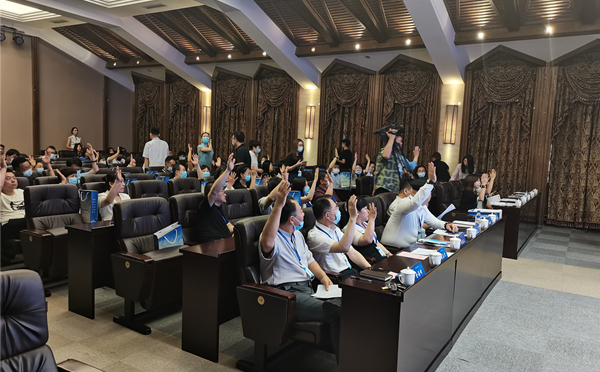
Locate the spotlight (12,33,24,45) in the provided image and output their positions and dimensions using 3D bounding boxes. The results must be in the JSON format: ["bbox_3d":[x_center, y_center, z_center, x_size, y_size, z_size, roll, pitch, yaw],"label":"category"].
[{"bbox_3d":[-7.949,-4.133,12.741,0.260,0.310,0.270,20,13,30],"label":"spotlight"}]

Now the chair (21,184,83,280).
[{"bbox_3d":[-2.471,0.498,4.686,0.620,1.030,0.640,5,5,31],"label":"chair"}]

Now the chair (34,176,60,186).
[{"bbox_3d":[-2.882,0.401,5.660,0.600,1.010,0.650,6,6,32],"label":"chair"}]

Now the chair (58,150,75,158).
[{"bbox_3d":[-6.530,-0.468,12.876,0.620,1.030,0.640,5,5,31],"label":"chair"}]

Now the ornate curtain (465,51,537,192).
[{"bbox_3d":[4.844,-1.195,11.025,1.468,3.993,0.220,5,5,31],"label":"ornate curtain"}]

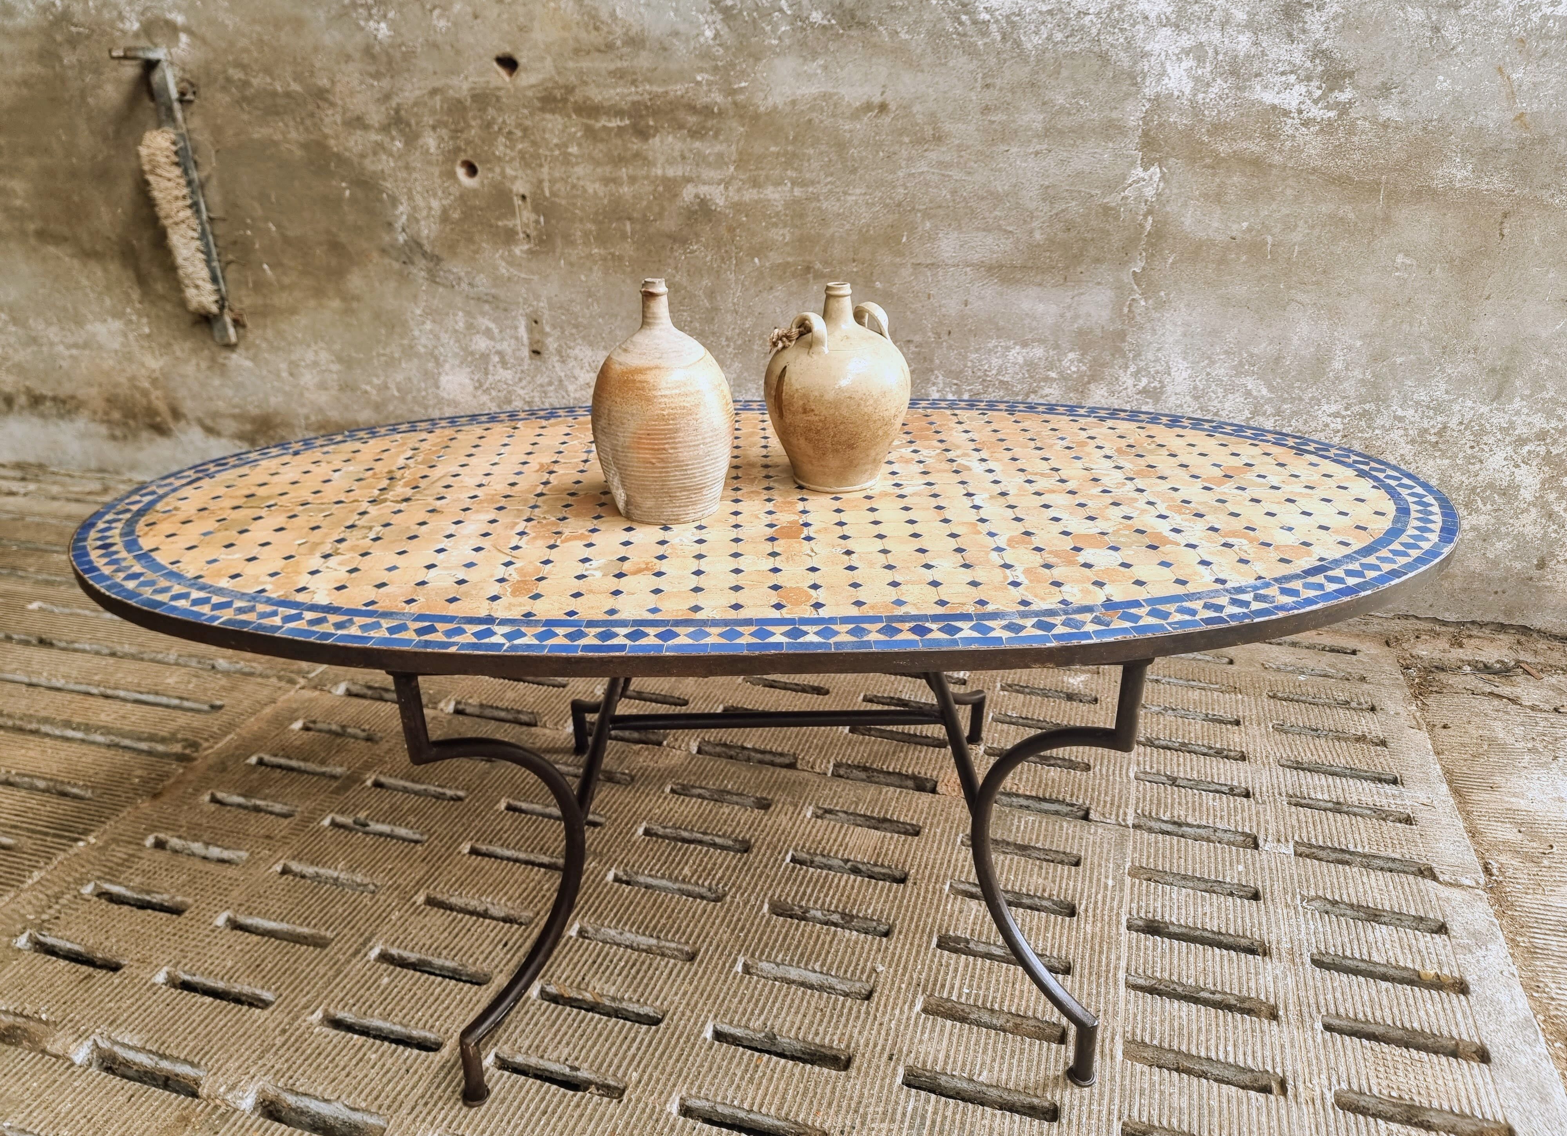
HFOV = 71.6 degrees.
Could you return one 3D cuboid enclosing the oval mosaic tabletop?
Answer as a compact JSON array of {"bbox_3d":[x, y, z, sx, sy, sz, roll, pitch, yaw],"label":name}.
[{"bbox_3d":[-0.023,-0.106,1.629,2.000,0.020,1.000,-1,25,0],"label":"oval mosaic tabletop"}]

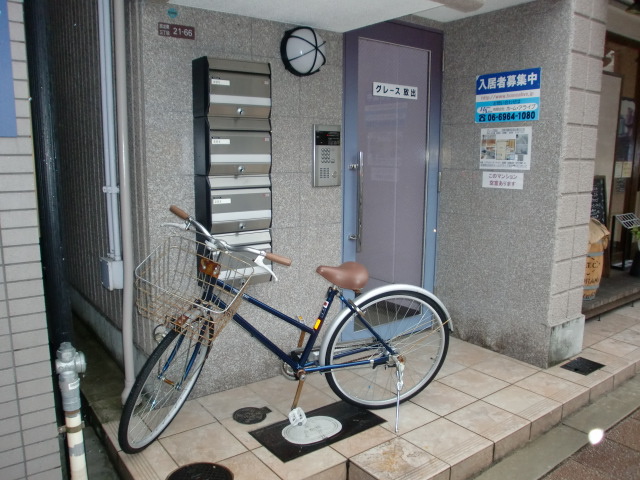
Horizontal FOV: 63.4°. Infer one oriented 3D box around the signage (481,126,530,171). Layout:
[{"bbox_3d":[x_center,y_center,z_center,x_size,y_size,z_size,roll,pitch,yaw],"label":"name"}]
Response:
[{"bbox_3d":[1.151,-0.567,3.229,0.005,0.258,0.357,-7,11,-37],"label":"signage"}]

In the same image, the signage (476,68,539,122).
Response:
[{"bbox_3d":[1.145,-0.881,3.188,0.010,0.299,0.447,-7,11,-37],"label":"signage"}]

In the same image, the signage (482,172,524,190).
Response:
[{"bbox_3d":[1.148,-0.373,3.263,0.005,0.099,0.286,-7,11,-37],"label":"signage"}]

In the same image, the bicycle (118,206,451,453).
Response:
[{"bbox_3d":[-0.083,0.379,2.320,1.611,1.050,0.662,-2,9,-16],"label":"bicycle"}]

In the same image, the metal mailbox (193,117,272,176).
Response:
[{"bbox_3d":[-0.426,-0.462,2.586,0.338,0.274,0.177,-7,11,-37],"label":"metal mailbox"}]

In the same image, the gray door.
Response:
[{"bbox_3d":[0.485,-0.344,3.420,0.864,2.081,0.061,-7,11,-37],"label":"gray door"}]

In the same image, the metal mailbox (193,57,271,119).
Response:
[{"bbox_3d":[-0.426,-0.732,2.543,0.338,0.270,0.177,-7,11,-37],"label":"metal mailbox"}]

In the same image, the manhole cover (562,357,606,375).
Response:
[{"bbox_3d":[1.622,0.783,3.194,0.253,0.020,0.165,-7,11,-37],"label":"manhole cover"}]

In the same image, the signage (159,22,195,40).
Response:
[{"bbox_3d":[-0.666,-0.976,2.425,0.176,0.060,0.010,-7,11,-37],"label":"signage"}]

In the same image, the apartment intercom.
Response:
[{"bbox_3d":[0.049,-0.492,3.040,0.192,0.358,0.035,-7,11,-37],"label":"apartment intercom"}]

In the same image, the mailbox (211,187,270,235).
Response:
[{"bbox_3d":[-0.427,-0.190,2.628,0.338,0.273,0.177,-7,11,-37],"label":"mailbox"}]

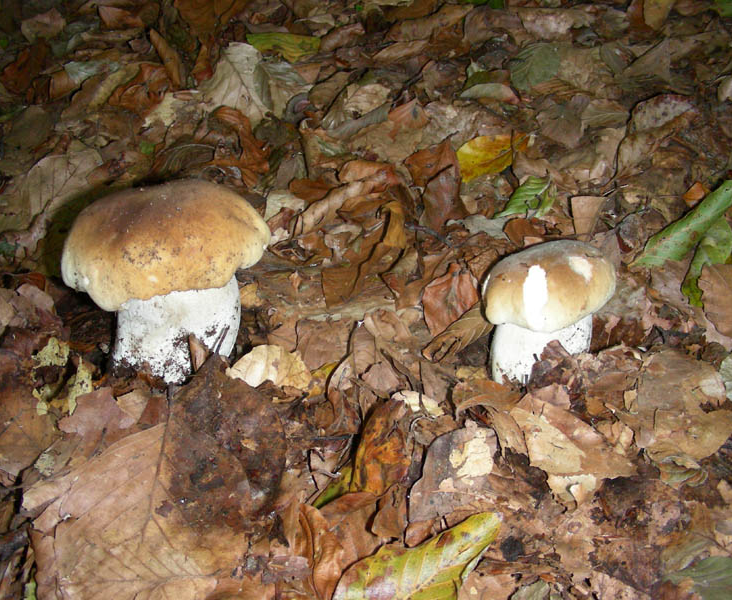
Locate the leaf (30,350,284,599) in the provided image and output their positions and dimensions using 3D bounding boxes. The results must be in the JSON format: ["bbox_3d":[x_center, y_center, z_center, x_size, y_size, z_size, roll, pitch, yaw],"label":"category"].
[{"bbox_3d":[-0.110,0.086,0.467,0.132,0.025,0.149,-4,42,-4],"label":"leaf"}]

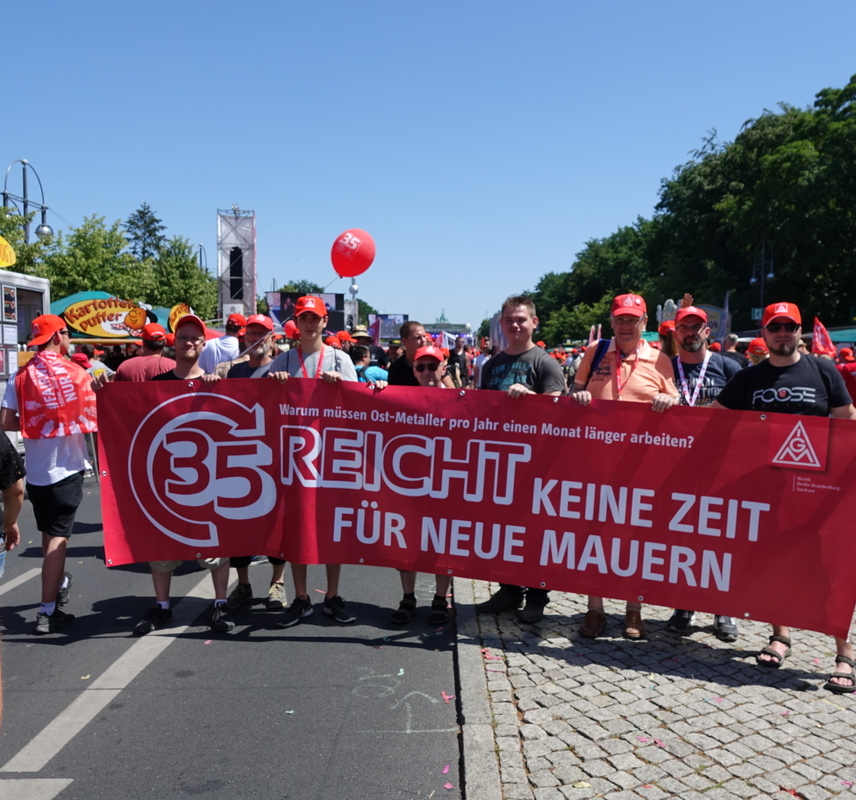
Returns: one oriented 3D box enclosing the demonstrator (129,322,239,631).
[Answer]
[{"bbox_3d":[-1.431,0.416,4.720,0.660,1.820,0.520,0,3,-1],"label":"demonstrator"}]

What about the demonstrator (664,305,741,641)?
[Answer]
[{"bbox_3d":[1.466,0.386,4.303,0.520,1.790,0.400,2,4,16],"label":"demonstrator"}]

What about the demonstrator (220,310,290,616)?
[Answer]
[{"bbox_3d":[-1.102,0.386,5.080,0.520,1.840,0.480,0,3,-3],"label":"demonstrator"}]

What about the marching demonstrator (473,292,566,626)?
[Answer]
[{"bbox_3d":[0.518,0.326,4.530,0.560,1.820,0.460,1,4,12],"label":"marching demonstrator"}]

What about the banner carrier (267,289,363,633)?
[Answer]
[{"bbox_3d":[-0.661,0.330,4.581,0.570,1.870,0.450,0,4,-3],"label":"banner carrier"}]

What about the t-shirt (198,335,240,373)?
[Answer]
[{"bbox_3d":[-1.815,-0.200,6.800,0.520,0.700,0.360,2,4,30],"label":"t-shirt"}]

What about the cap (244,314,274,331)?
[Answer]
[{"bbox_3d":[-1.018,-0.462,4.831,0.180,0.130,0.260,1,4,6],"label":"cap"}]

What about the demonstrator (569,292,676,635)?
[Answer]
[{"bbox_3d":[1.029,0.347,4.210,0.600,1.830,0.460,2,4,16],"label":"demonstrator"}]

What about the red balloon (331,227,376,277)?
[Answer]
[{"bbox_3d":[-0.494,-0.974,5.300,0.300,0.340,0.300,23,3,8],"label":"red balloon"}]

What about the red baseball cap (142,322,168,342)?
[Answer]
[{"bbox_3d":[-2.127,-0.521,6.220,0.180,0.150,0.260,-2,4,-34],"label":"red baseball cap"}]

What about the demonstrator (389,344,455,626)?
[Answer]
[{"bbox_3d":[-0.033,0.495,4.840,0.500,1.650,0.480,0,3,3],"label":"demonstrator"}]

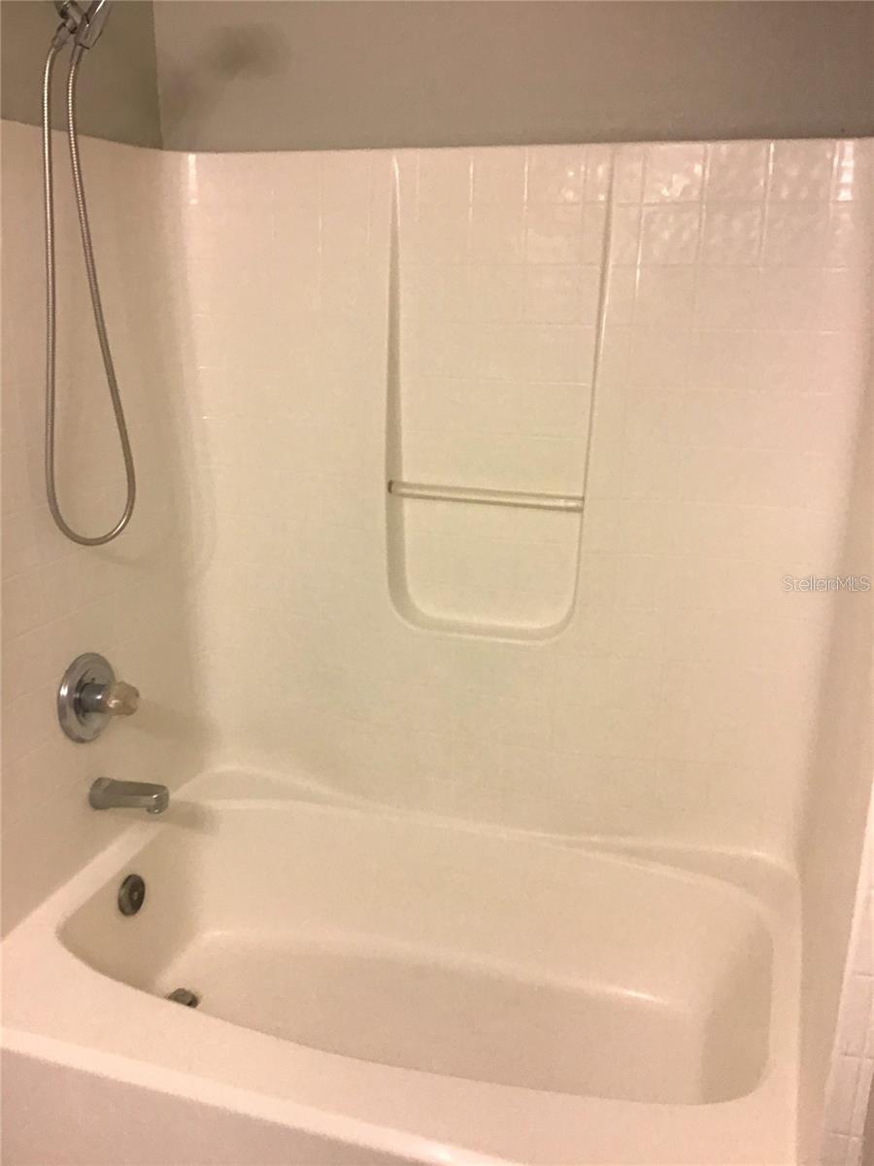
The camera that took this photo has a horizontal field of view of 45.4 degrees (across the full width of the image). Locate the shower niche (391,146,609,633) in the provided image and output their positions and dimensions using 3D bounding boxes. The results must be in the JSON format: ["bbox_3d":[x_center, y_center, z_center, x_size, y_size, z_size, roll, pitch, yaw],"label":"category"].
[{"bbox_3d":[0.100,-0.351,2.028,0.406,0.929,0.098,5,15,15],"label":"shower niche"}]

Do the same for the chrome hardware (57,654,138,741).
[{"bbox_3d":[-0.622,0.224,2.005,0.115,0.169,0.169,5,15,15],"label":"chrome hardware"}]

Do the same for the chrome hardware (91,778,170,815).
[{"bbox_3d":[-0.603,0.426,2.062,0.153,0.068,0.059,5,15,15],"label":"chrome hardware"}]

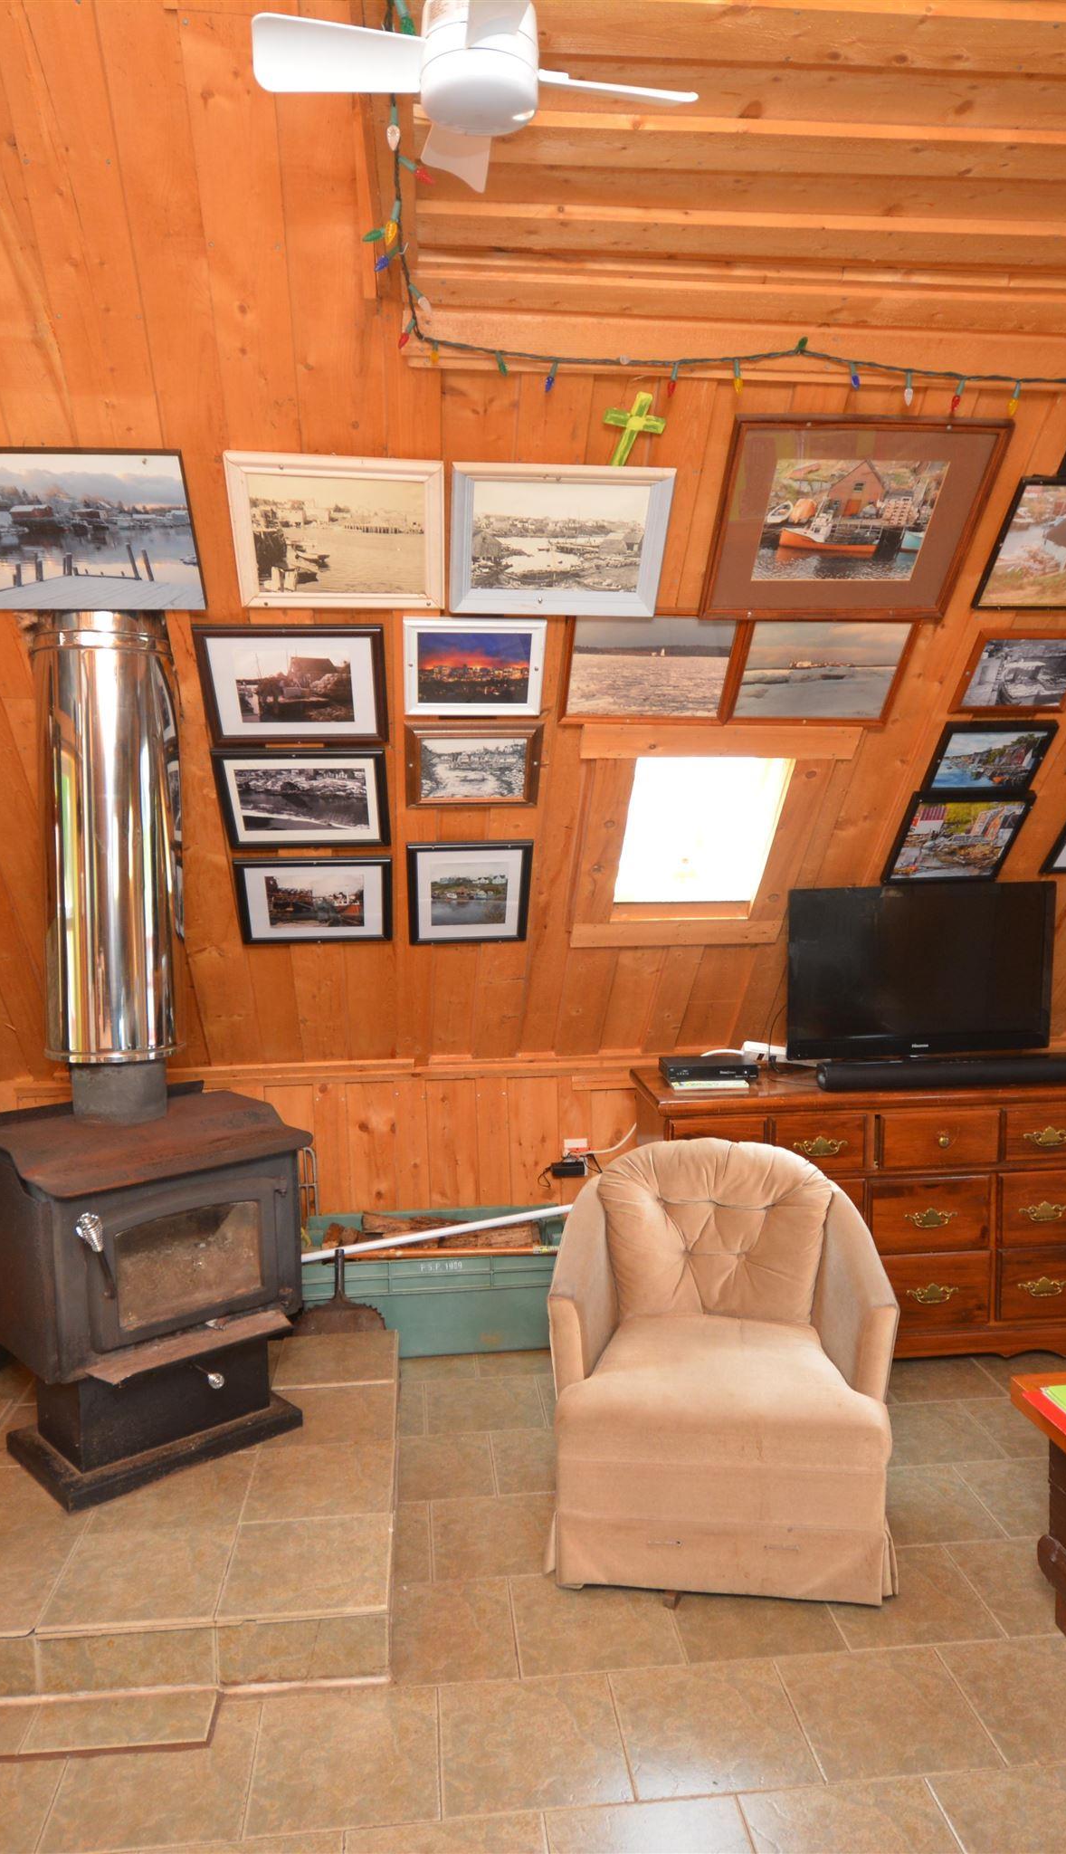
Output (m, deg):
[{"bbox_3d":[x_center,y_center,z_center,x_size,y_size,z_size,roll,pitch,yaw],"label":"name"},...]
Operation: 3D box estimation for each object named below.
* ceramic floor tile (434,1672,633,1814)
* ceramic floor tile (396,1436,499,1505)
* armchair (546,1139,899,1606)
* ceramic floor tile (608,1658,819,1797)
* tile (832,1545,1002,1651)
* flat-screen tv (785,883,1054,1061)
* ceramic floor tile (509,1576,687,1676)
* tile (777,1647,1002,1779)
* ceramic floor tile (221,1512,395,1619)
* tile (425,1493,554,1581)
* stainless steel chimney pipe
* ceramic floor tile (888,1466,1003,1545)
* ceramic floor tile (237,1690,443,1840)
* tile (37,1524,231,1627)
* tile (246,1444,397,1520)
[{"bbox_3d":[-0.002,1.334,2.020,0.300,0.010,0.300,-1,5,-5],"label":"ceramic floor tile"},{"bbox_3d":[-0.249,1.273,2.900,0.267,0.010,0.300,-1,5,-5],"label":"ceramic floor tile"},{"bbox_3d":[0.395,0.905,2.677,0.683,0.749,0.752,0,5,7],"label":"armchair"},{"bbox_3d":[0.303,1.363,2.103,0.301,0.010,0.301,-1,4,-6],"label":"ceramic floor tile"},{"bbox_3d":[0.712,1.297,2.385,0.300,0.010,0.300,-1,5,-5],"label":"tile"},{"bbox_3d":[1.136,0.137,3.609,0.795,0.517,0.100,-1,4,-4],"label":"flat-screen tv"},{"bbox_3d":[0.116,1.310,2.330,0.300,0.010,0.300,-1,5,-5],"label":"ceramic floor tile"},{"bbox_3d":[0.607,1.357,2.135,0.301,0.010,0.301,-1,4,-6],"label":"tile"},{"bbox_3d":[-0.418,1.202,2.329,0.301,0.010,0.301,-1,4,-6],"label":"ceramic floor tile"},{"bbox_3d":[-0.060,1.292,2.615,0.300,0.010,0.300,-1,5,-5],"label":"tile"},{"bbox_3d":[-0.963,-0.130,2.782,0.282,1.129,0.282,-1,5,-5],"label":"stainless steel chimney pipe"},{"bbox_3d":[0.835,1.272,2.697,0.300,0.010,0.300,-1,5,-5],"label":"ceramic floor tile"},{"bbox_3d":[-0.306,1.374,2.039,0.301,0.010,0.301,-1,4,-6],"label":"ceramic floor tile"},{"bbox_3d":[-0.714,1.208,2.299,0.301,0.010,0.301,-1,4,-6],"label":"tile"},{"bbox_3d":[-0.450,1.179,2.630,0.301,0.010,0.301,-1,4,-6],"label":"tile"}]

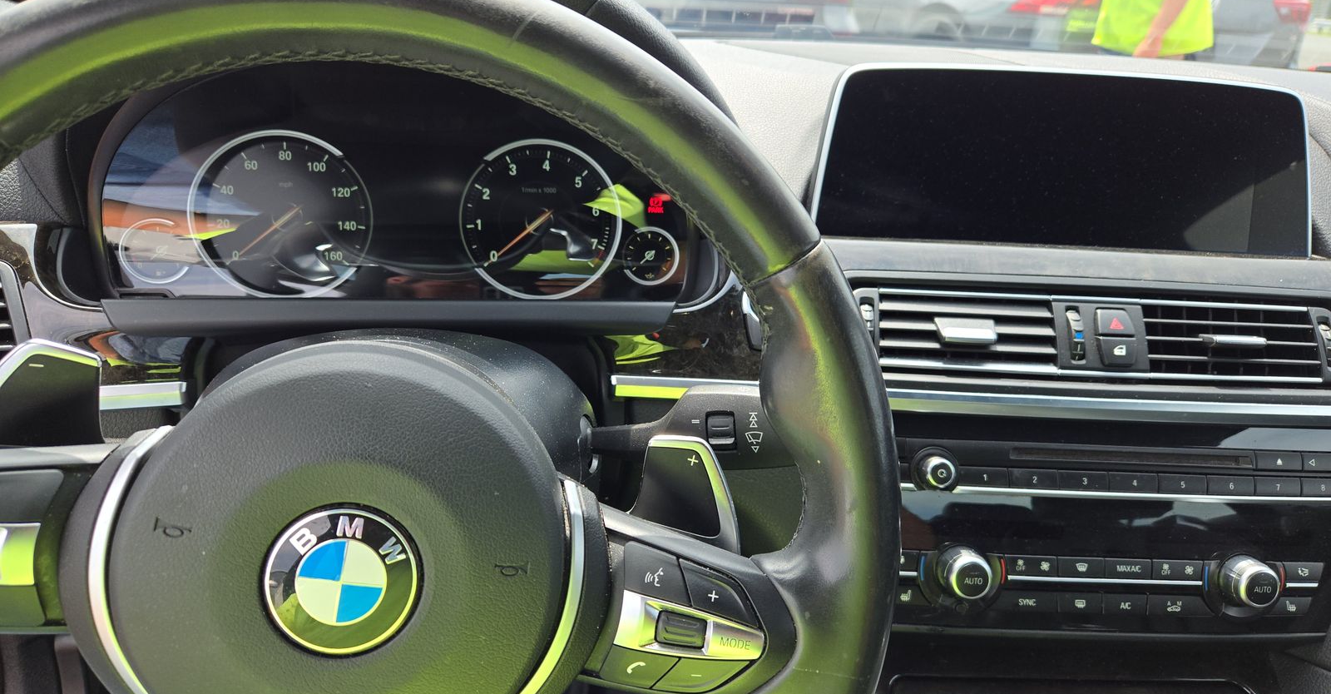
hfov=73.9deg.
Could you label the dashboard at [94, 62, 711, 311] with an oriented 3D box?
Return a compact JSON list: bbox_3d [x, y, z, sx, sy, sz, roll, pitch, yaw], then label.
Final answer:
[{"bbox_3d":[-0.118,-0.079,0.420,0.274,0.114,0.045,0,12,-11],"label":"dashboard"}]

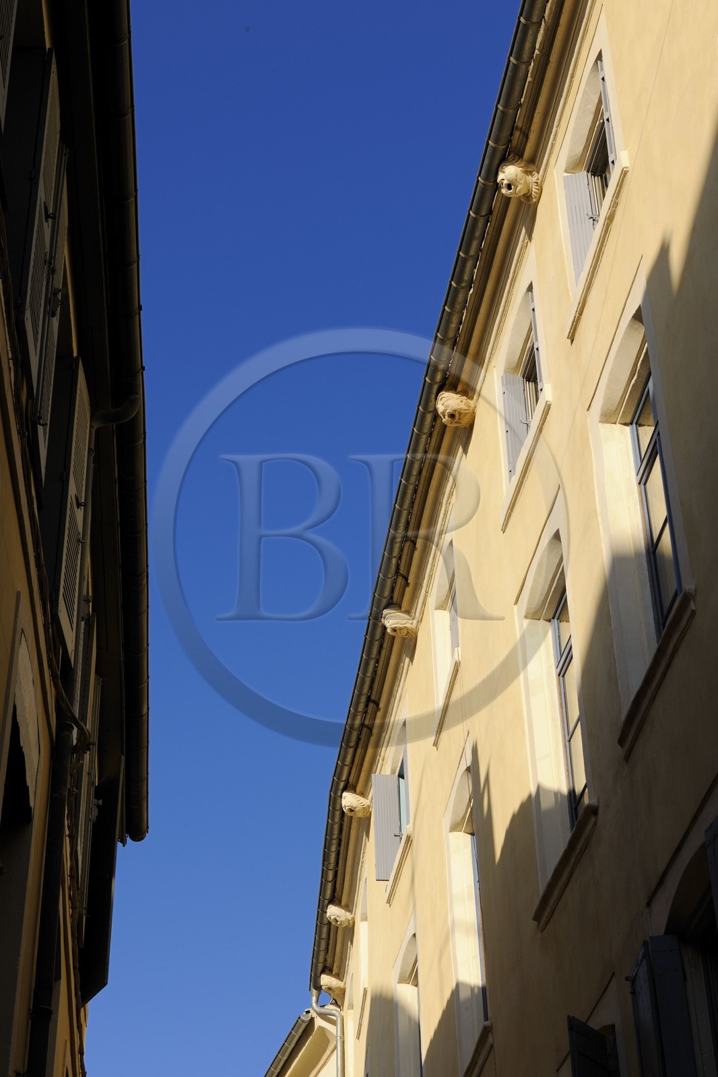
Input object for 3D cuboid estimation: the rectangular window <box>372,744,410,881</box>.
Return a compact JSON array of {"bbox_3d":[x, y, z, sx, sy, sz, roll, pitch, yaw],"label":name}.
[{"bbox_3d":[0.382,2.689,21.369,0.304,1.288,1.187,3,-35,-6],"label":"rectangular window"}]

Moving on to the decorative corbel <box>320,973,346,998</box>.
[{"bbox_3d":[-0.343,5.988,28.028,0.320,0.280,0.240,1,-35,-3],"label":"decorative corbel"}]

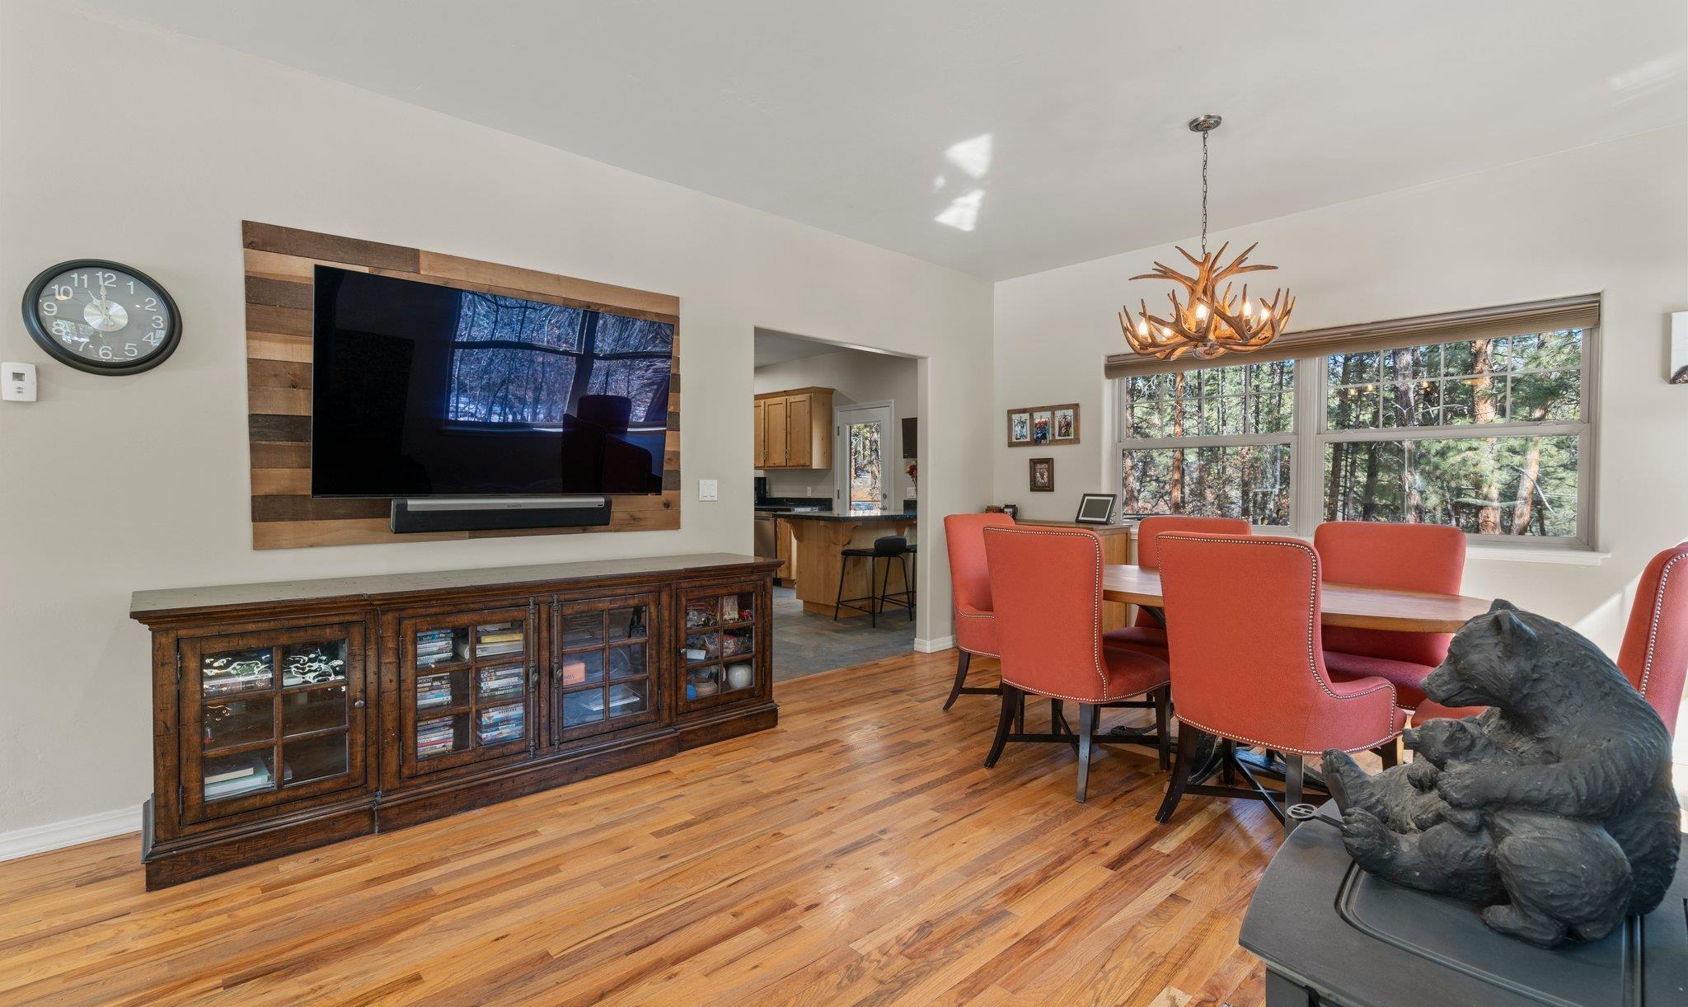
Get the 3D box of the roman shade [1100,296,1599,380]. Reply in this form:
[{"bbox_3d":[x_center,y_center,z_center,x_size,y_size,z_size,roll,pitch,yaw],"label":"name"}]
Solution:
[{"bbox_3d":[2.591,-0.893,4.240,0.080,0.150,2.380,-1,2,-43],"label":"roman shade"}]

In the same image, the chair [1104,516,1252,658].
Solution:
[{"bbox_3d":[1.584,0.592,3.703,0.673,1.034,0.592,-1,2,-41],"label":"chair"}]

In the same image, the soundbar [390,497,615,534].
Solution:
[{"bbox_3d":[-1.469,0.046,3.299,0.900,0.125,0.095,-1,2,-43],"label":"soundbar"}]

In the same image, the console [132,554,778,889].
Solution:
[{"bbox_3d":[-1.332,0.703,3.118,2.339,0.828,0.572,-1,2,-41],"label":"console"}]

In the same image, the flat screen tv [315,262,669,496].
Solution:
[{"bbox_3d":[-1.414,-0.448,3.234,1.450,0.835,0.050,-1,10,-43],"label":"flat screen tv"}]

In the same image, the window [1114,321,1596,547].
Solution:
[{"bbox_3d":[2.647,-0.389,4.272,0.100,1.130,2.340,-1,2,-43],"label":"window"}]

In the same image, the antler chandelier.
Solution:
[{"bbox_3d":[1.537,-1.111,3.207,0.743,0.994,0.743,-1,2,-41],"label":"antler chandelier"}]

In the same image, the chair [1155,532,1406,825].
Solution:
[{"bbox_3d":[1.533,0.621,2.643,0.660,1.030,0.580,-1,2,-32],"label":"chair"}]

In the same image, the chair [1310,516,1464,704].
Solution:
[{"bbox_3d":[2.193,0.610,3.137,0.660,1.030,0.580,-1,2,-43],"label":"chair"}]

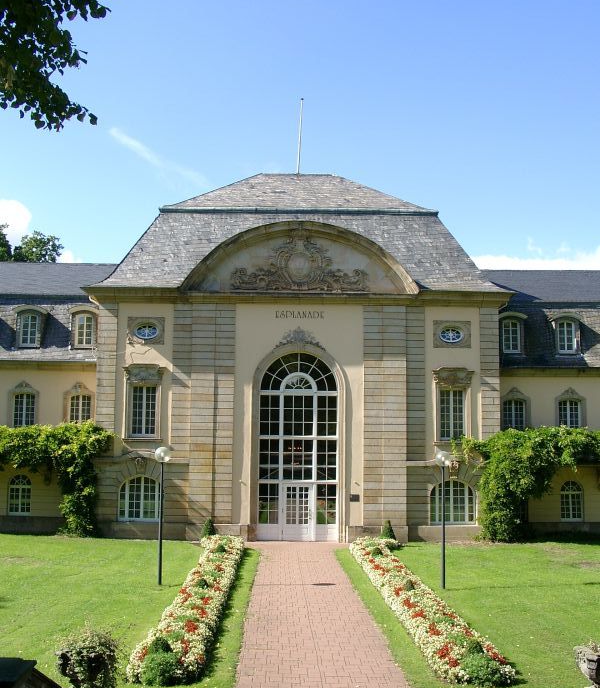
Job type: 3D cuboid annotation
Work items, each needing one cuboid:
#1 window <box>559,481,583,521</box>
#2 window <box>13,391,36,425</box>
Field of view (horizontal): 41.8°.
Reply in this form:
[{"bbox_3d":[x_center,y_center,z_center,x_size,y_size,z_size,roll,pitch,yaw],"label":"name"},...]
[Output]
[{"bbox_3d":[12.529,7.237,36.164,1.041,1.837,0.200,1,-6,-1],"label":"window"},{"bbox_3d":[-11.759,2.849,33.474,0.996,1.650,0.250,1,-6,-1],"label":"window"}]

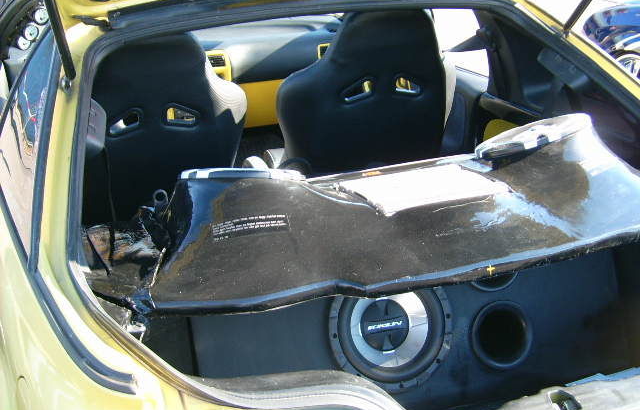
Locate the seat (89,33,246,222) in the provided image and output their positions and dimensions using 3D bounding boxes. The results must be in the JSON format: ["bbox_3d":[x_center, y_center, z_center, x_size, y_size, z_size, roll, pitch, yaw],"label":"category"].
[{"bbox_3d":[-0.536,-0.123,3.043,0.560,0.900,0.760,-8,20,-18],"label":"seat"}]

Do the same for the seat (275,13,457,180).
[{"bbox_3d":[0.097,-0.232,3.256,0.560,0.900,0.760,-8,20,-18],"label":"seat"}]

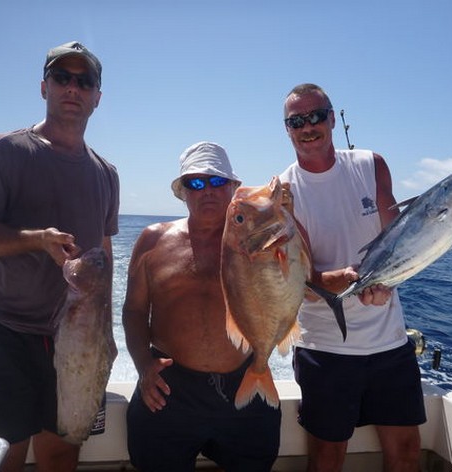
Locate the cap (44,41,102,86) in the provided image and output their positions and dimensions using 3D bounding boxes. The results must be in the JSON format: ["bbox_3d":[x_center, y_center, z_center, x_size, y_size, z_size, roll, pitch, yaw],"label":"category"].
[{"bbox_3d":[-0.469,-0.521,1.560,0.175,0.130,0.265,8,-5,-17],"label":"cap"}]

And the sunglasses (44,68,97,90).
[{"bbox_3d":[-0.469,-0.461,1.555,0.142,0.045,0.140,10,2,-18],"label":"sunglasses"}]

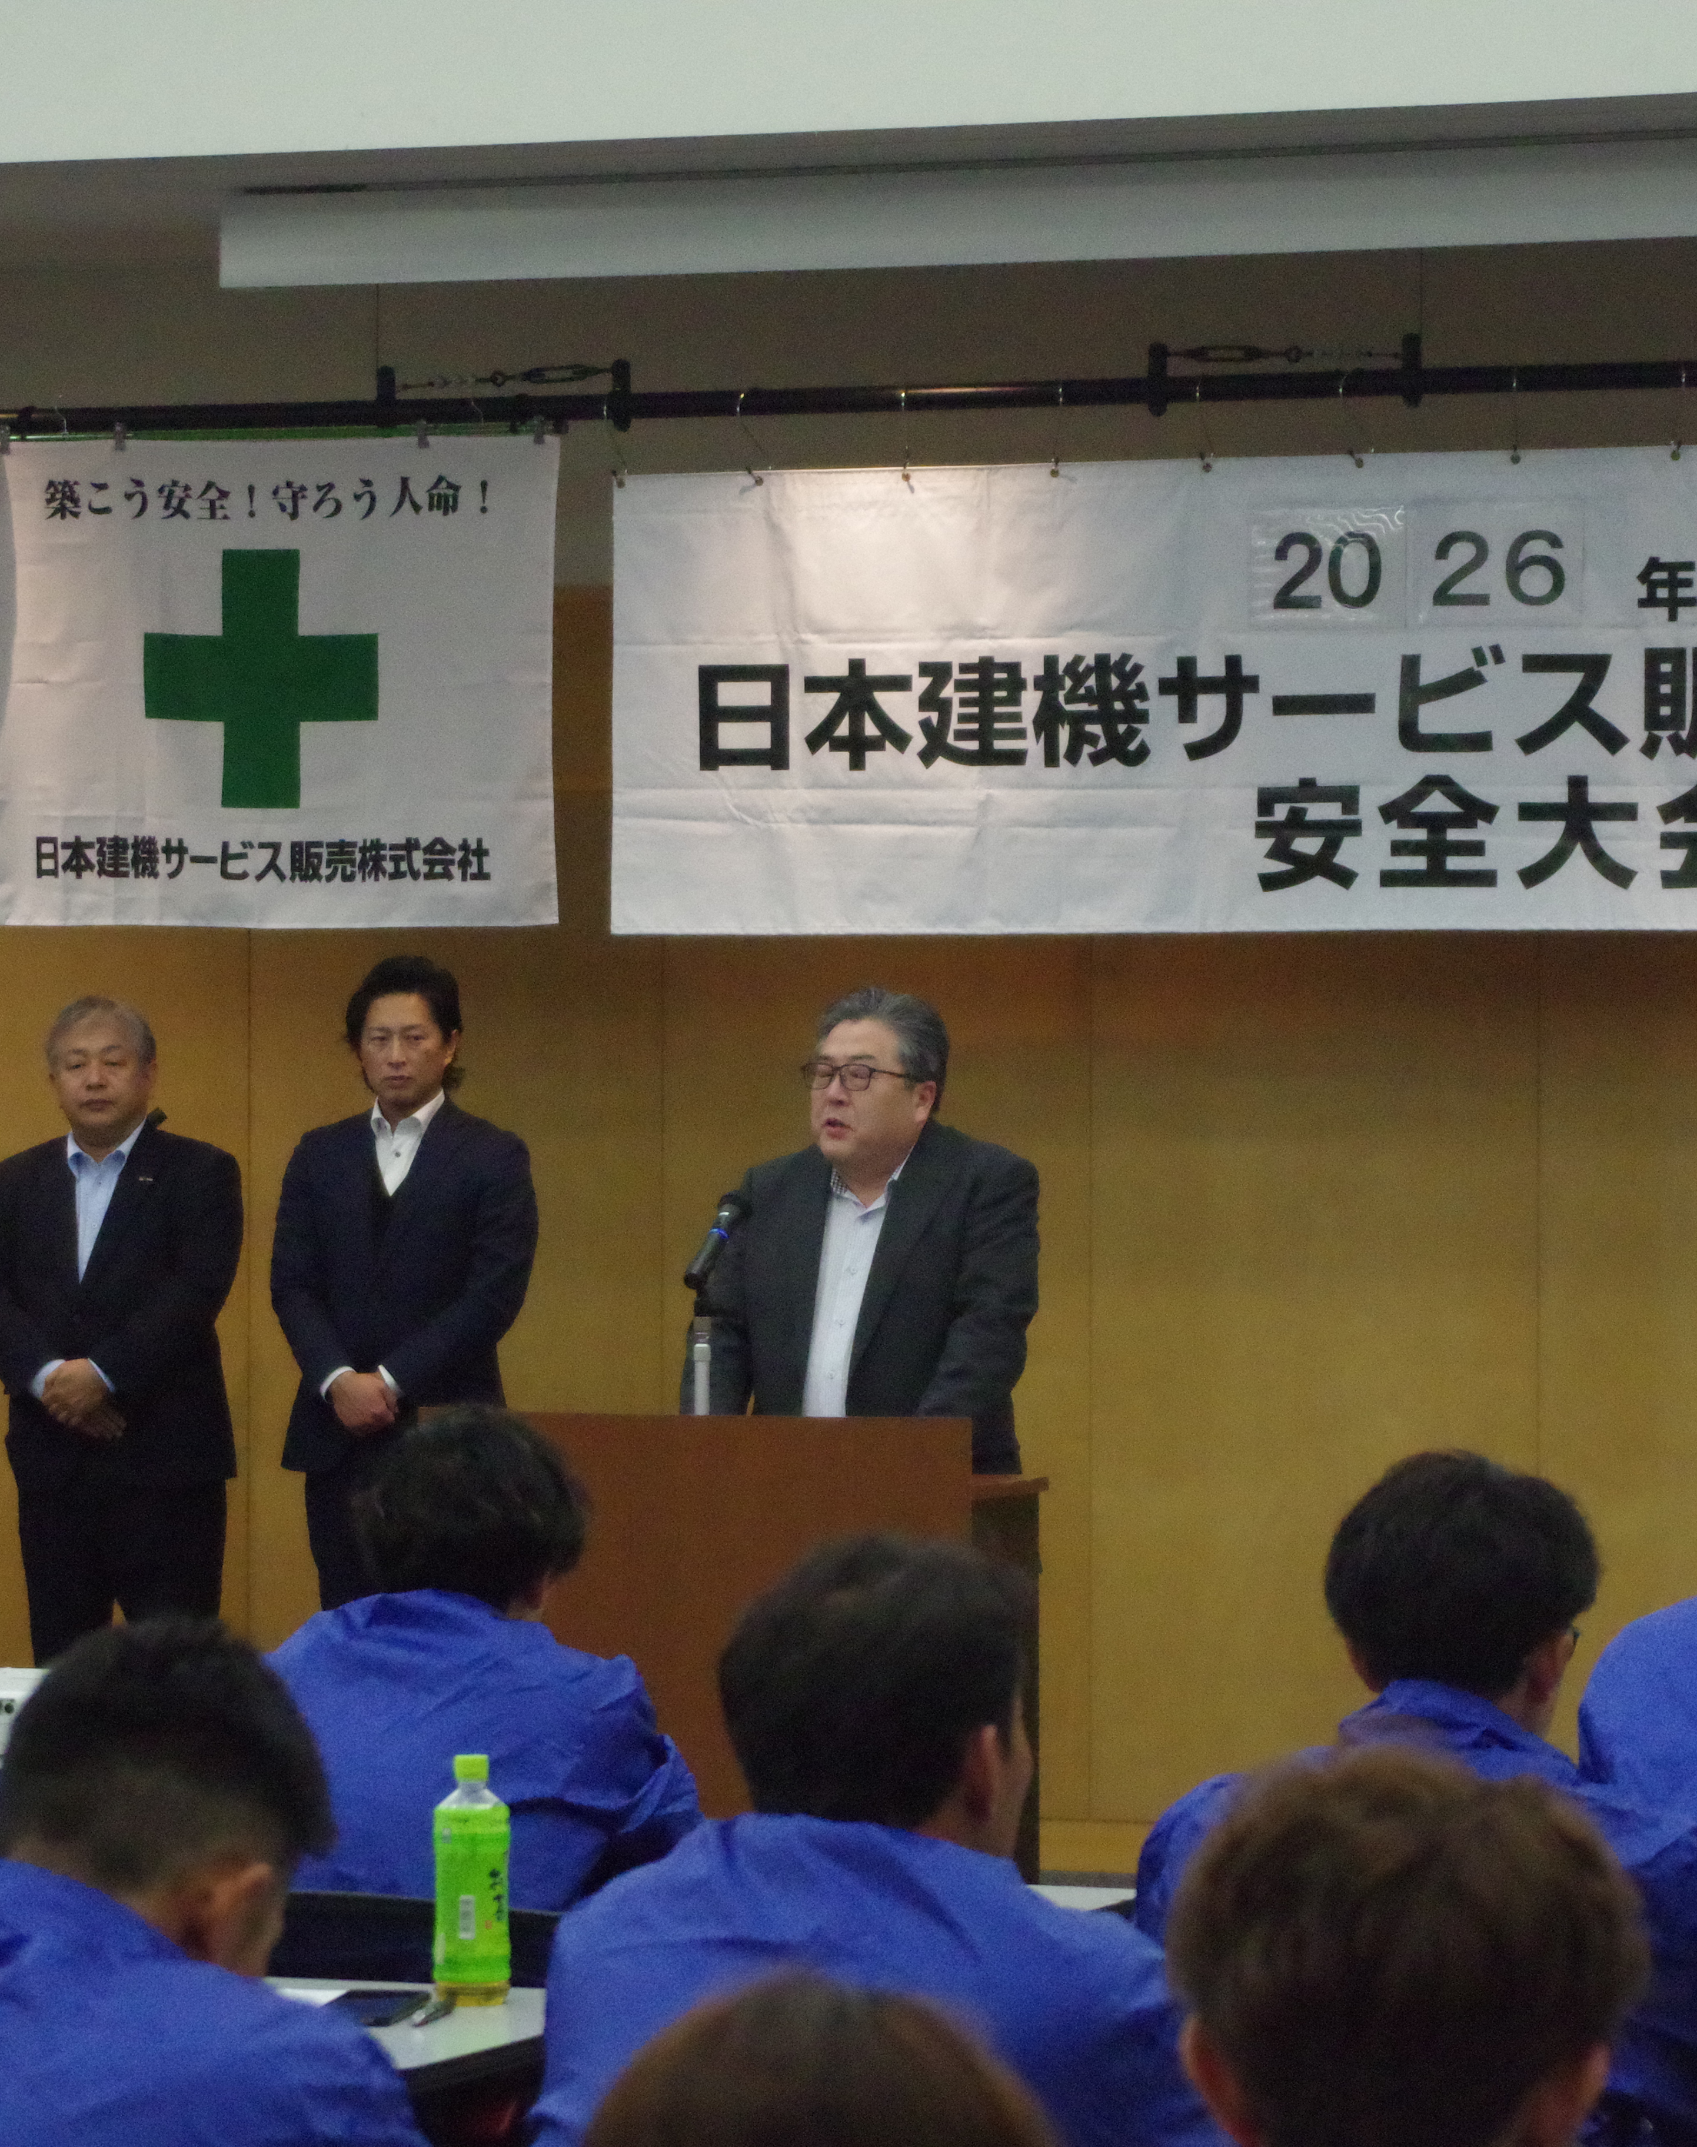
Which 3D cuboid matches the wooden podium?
[{"bbox_3d":[-0.157,1.039,13.371,0.920,1.035,0.420,0,0,23],"label":"wooden podium"}]

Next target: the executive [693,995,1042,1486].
[{"bbox_3d":[0.042,0.715,13.650,0.550,1.682,0.480,0,0,18],"label":"executive"}]

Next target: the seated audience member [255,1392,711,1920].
[{"bbox_3d":[-0.296,0.960,8.784,0.500,1.250,0.750,0,0,23],"label":"seated audience member"}]

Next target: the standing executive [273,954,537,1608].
[{"bbox_3d":[-0.791,0.670,15.500,0.475,1.746,0.330,0,0,16],"label":"standing executive"}]

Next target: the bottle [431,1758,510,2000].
[{"bbox_3d":[-0.347,0.745,8.000,0.070,0.222,0.070,0,0,0],"label":"bottle"}]

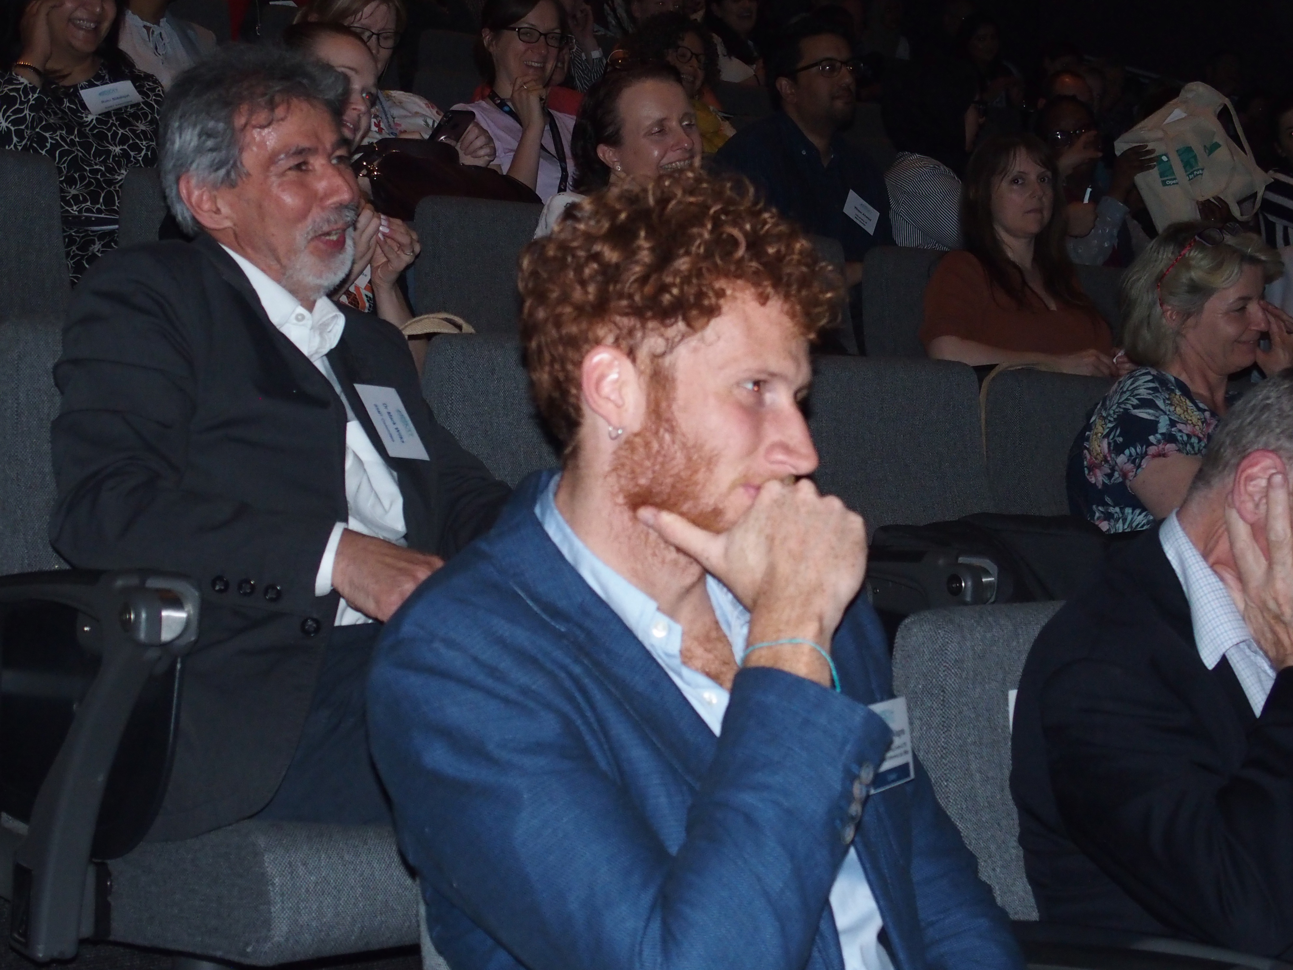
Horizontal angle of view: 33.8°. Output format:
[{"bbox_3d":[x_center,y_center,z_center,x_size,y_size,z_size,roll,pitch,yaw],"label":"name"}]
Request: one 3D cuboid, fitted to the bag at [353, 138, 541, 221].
[{"bbox_3d":[-0.363,-0.555,3.970,0.360,0.190,0.180,0,3,-41],"label":"bag"}]

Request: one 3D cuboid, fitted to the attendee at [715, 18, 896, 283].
[{"bbox_3d":[0.420,-0.452,4.790,0.540,1.220,0.760,0,3,-41],"label":"attendee"}]

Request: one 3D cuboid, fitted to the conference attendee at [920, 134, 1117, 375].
[{"bbox_3d":[0.875,-0.134,4.250,0.520,1.170,0.740,0,3,-41],"label":"conference attendee"}]

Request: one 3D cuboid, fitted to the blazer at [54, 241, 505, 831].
[{"bbox_3d":[-0.380,0.047,2.320,0.550,0.650,0.430,0,3,-41],"label":"blazer"}]

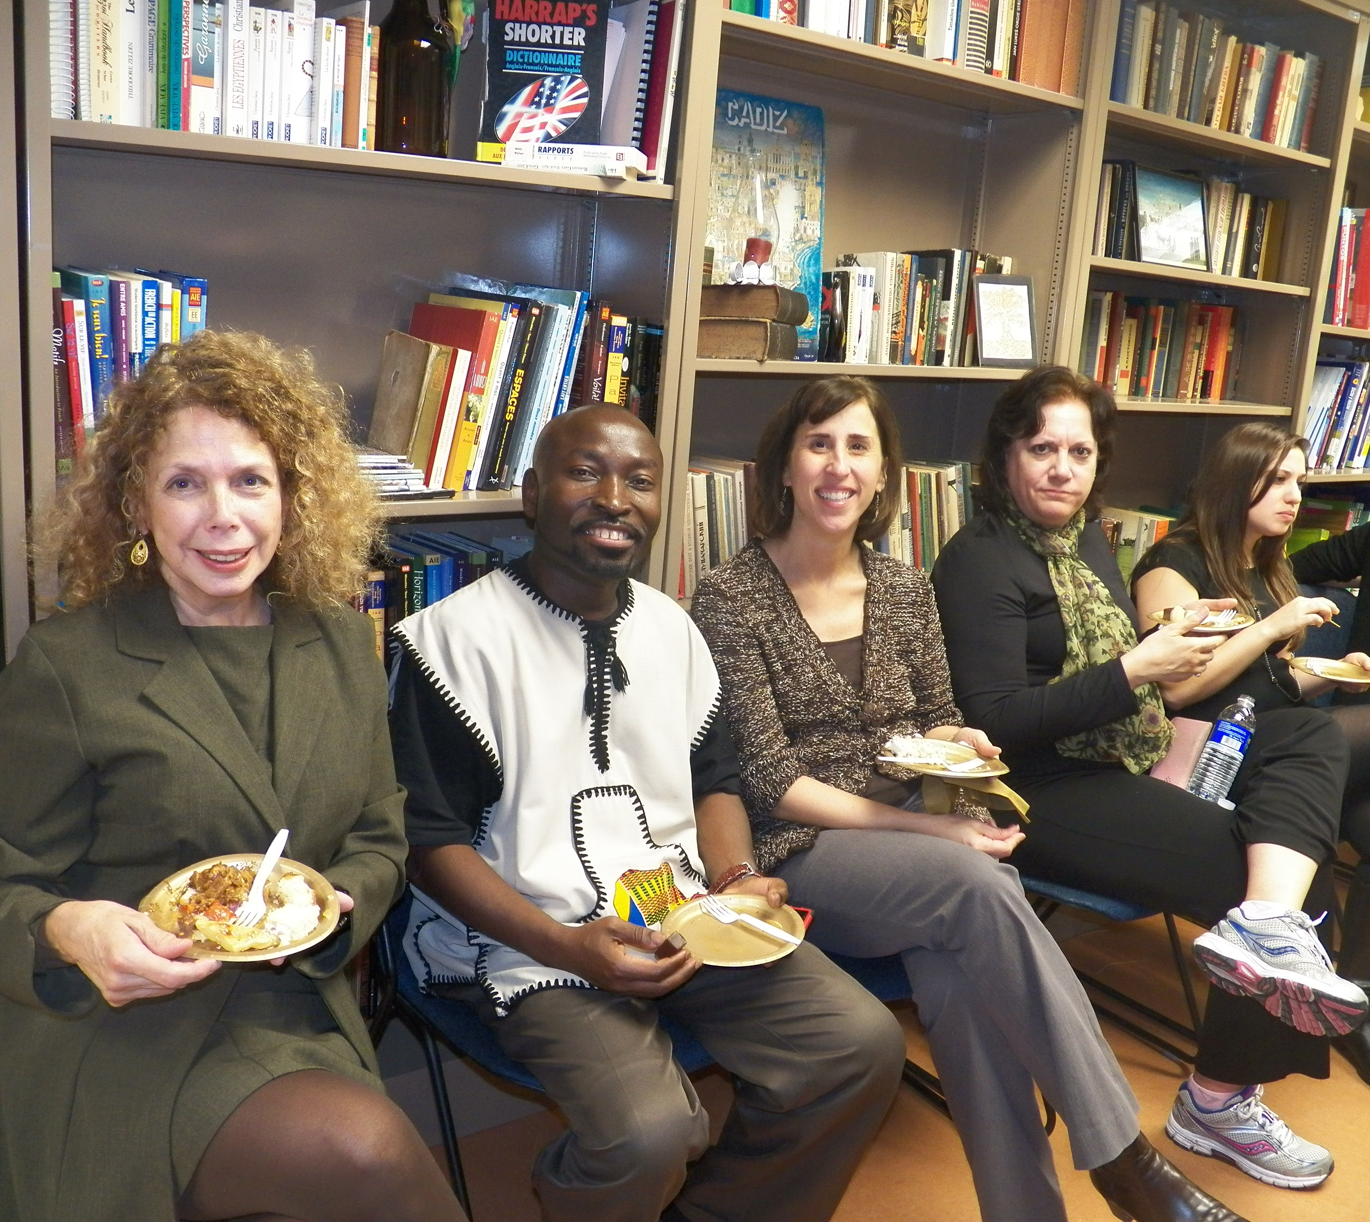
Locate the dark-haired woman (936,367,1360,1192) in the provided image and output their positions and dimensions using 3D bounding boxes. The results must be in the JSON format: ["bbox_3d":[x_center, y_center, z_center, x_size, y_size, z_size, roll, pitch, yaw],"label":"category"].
[{"bbox_3d":[0.783,0.298,2.162,0.750,1.340,0.700,16,17,39],"label":"dark-haired woman"}]

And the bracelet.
[{"bbox_3d":[0.063,0.330,1.600,0.068,0.060,0.020,-18,50,-21],"label":"bracelet"}]

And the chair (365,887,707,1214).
[{"bbox_3d":[-0.148,0.557,1.899,0.490,0.820,0.530,-5,16,-34],"label":"chair"}]

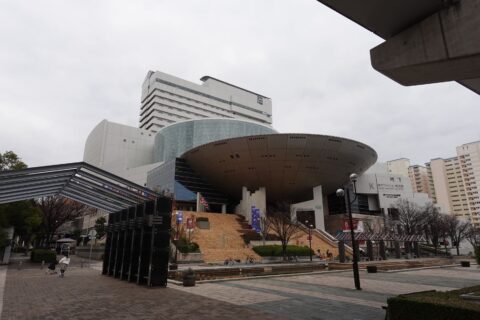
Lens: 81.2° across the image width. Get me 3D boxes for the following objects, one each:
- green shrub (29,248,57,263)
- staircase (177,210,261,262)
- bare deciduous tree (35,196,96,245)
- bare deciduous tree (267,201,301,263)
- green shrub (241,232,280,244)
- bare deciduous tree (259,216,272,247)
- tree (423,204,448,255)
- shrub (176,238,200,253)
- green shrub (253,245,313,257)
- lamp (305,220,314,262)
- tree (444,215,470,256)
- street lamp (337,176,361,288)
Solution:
[{"bbox_3d":[-19.313,9.369,27.520,2.100,1.250,1.400,6,-16,-19],"label":"green shrub"},{"bbox_3d":[-3.533,11.254,43.970,12.500,7.753,17.229,2,-16,-9],"label":"staircase"},{"bbox_3d":[-22.476,8.396,36.065,6.400,7.665,6.000,9,-18,-29],"label":"bare deciduous tree"},{"bbox_3d":[6.104,9.866,38.408,4.400,7.476,4.200,0,-15,0],"label":"bare deciduous tree"},{"bbox_3d":[3.172,12.144,43.331,6.200,1.639,2.200,2,-16,-8],"label":"green shrub"},{"bbox_3d":[3.605,10.690,39.582,2.100,5.311,2.000,0,-15,0],"label":"bare deciduous tree"},{"bbox_3d":[32.559,11.542,46.631,4.100,8.211,4.000,-11,-19,34],"label":"tree"},{"bbox_3d":[-7.247,12.096,39.403,3.400,1.884,2.300,2,-16,-8],"label":"shrub"},{"bbox_3d":[5.934,12.454,39.096,8.300,1.450,2.000,2,-15,-6],"label":"green shrub"},{"bbox_3d":[9.230,10.681,37.027,0.950,5.170,0.420,0,-15,0],"label":"lamp"},{"bbox_3d":[35.092,12.062,45.176,3.800,6.436,3.700,-12,-19,36],"label":"tree"},{"bbox_3d":[5.507,3.350,13.768,1.050,5.553,0.420,-4,-16,14],"label":"street lamp"}]

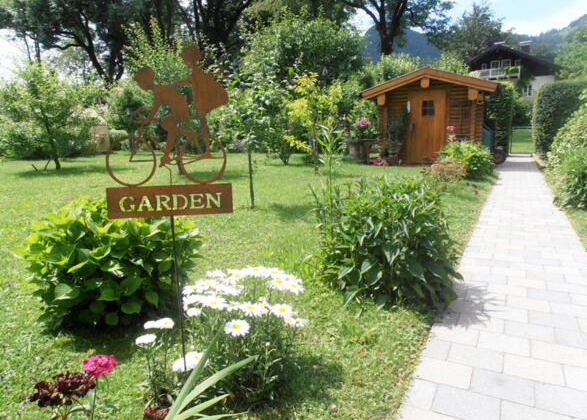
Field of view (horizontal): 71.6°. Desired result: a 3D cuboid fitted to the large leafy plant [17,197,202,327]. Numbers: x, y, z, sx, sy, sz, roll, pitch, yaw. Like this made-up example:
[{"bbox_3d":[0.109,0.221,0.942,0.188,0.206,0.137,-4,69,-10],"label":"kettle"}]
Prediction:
[{"bbox_3d":[-0.980,0.234,2.412,1.020,0.550,0.900,-6,11,-22],"label":"large leafy plant"}]

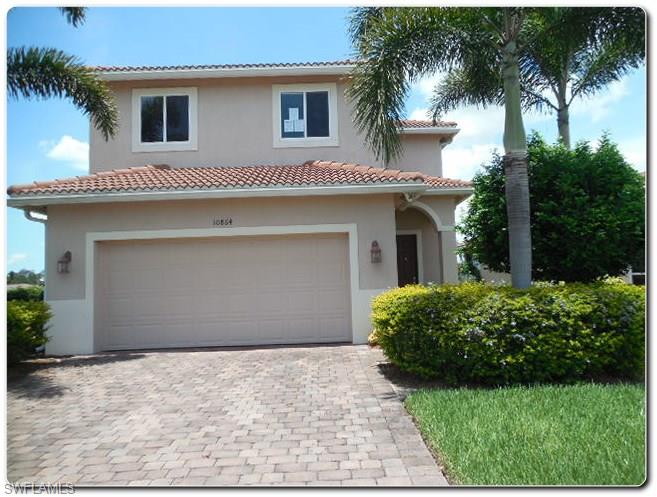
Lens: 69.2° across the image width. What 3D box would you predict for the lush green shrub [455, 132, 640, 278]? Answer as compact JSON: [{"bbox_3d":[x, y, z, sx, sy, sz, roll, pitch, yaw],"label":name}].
[{"bbox_3d":[4.165,-0.177,9.029,3.650,3.850,3.300,-2,-4,-1],"label":"lush green shrub"}]

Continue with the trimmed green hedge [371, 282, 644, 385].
[{"bbox_3d":[2.506,1.100,6.660,3.700,1.190,1.600,-2,-4,-1],"label":"trimmed green hedge"}]

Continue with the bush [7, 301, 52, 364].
[{"bbox_3d":[-5.784,1.472,8.509,1.450,1.100,1.400,-2,-4,-1],"label":"bush"}]

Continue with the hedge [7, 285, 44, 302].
[{"bbox_3d":[-8.364,1.838,13.973,2.100,1.450,1.700,-2,-4,-1],"label":"hedge"}]

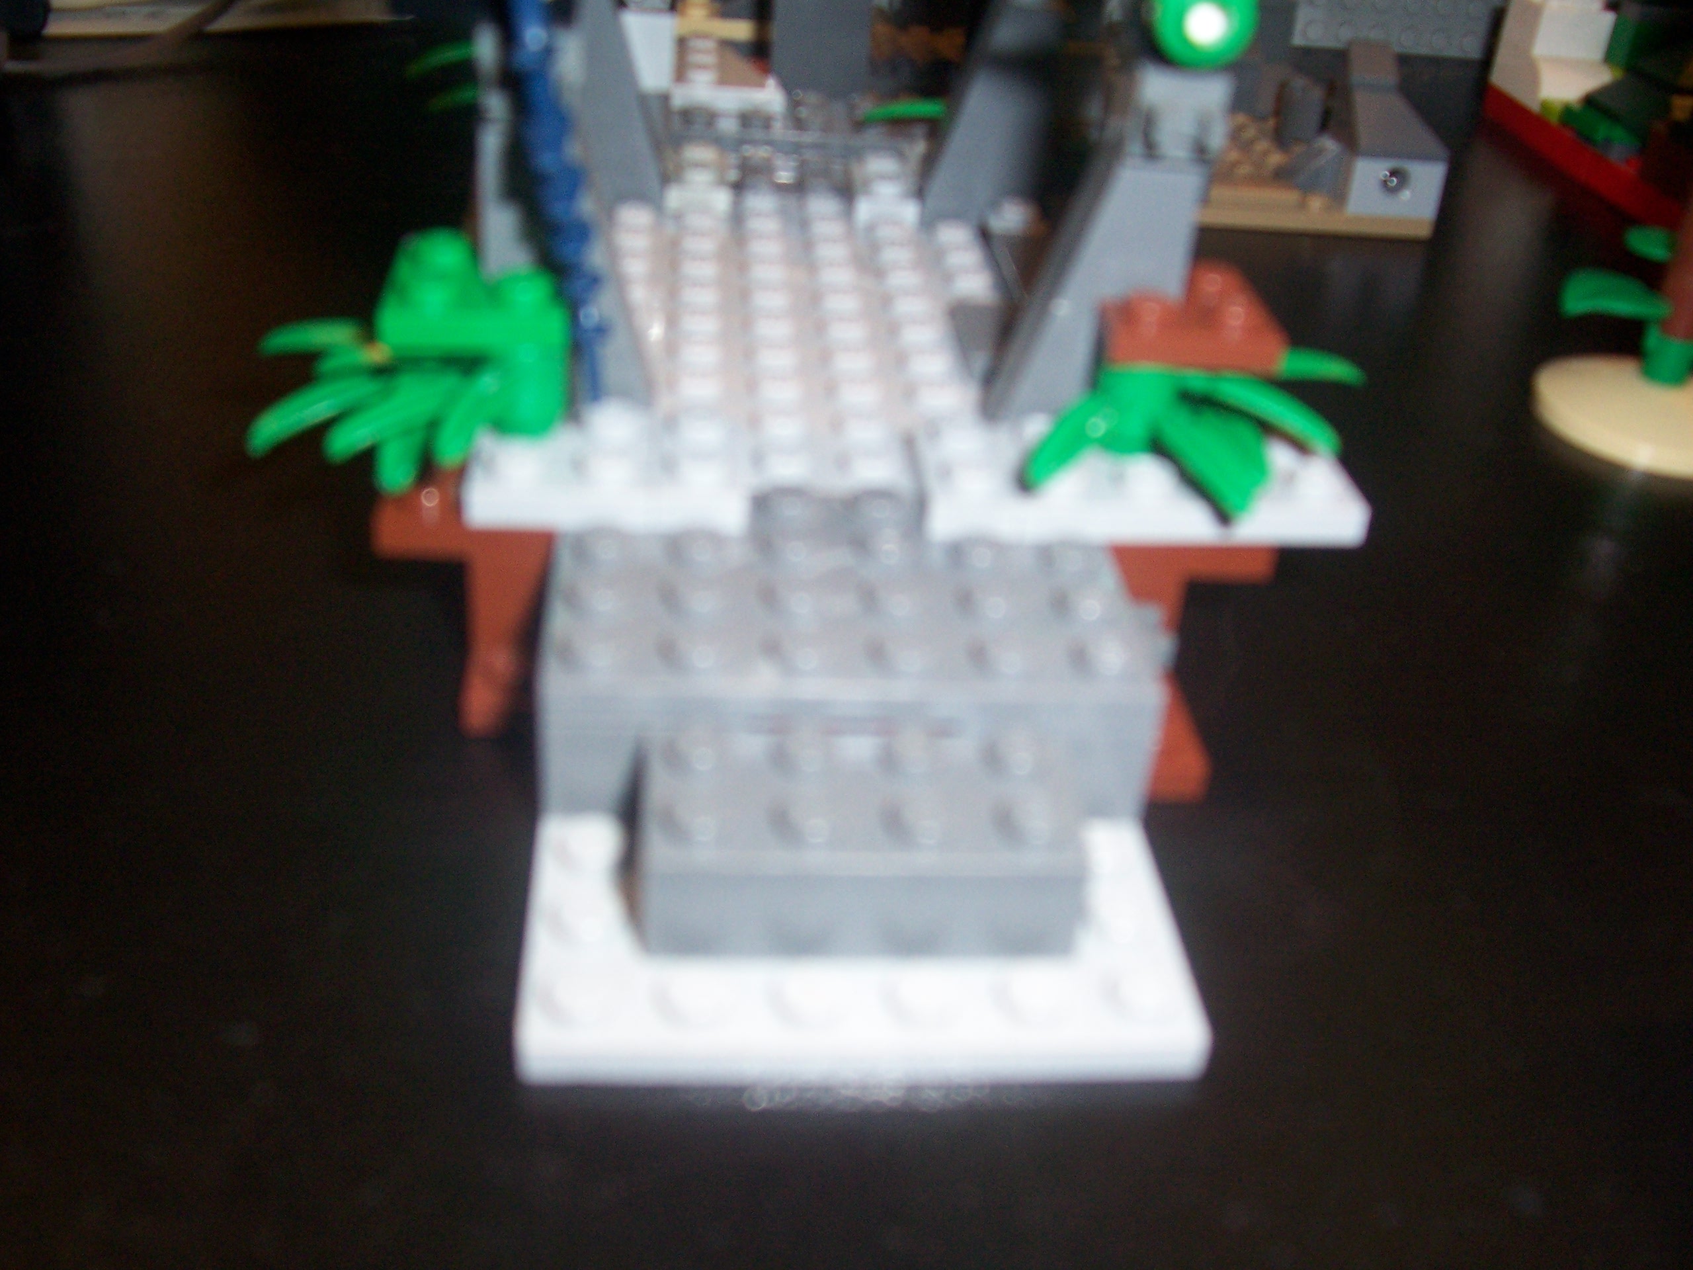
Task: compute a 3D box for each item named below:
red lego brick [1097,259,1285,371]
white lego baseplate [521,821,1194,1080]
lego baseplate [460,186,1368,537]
[{"bbox_3d":[0.031,-0.030,0.154,0.016,0.005,0.016,1,34,-5],"label":"red lego brick"},{"bbox_3d":[0.000,0.019,0.131,0.048,0.005,0.039,1,34,-5],"label":"white lego baseplate"},{"bbox_3d":[0.004,-0.034,0.183,0.080,0.008,0.088,1,34,-5],"label":"lego baseplate"}]

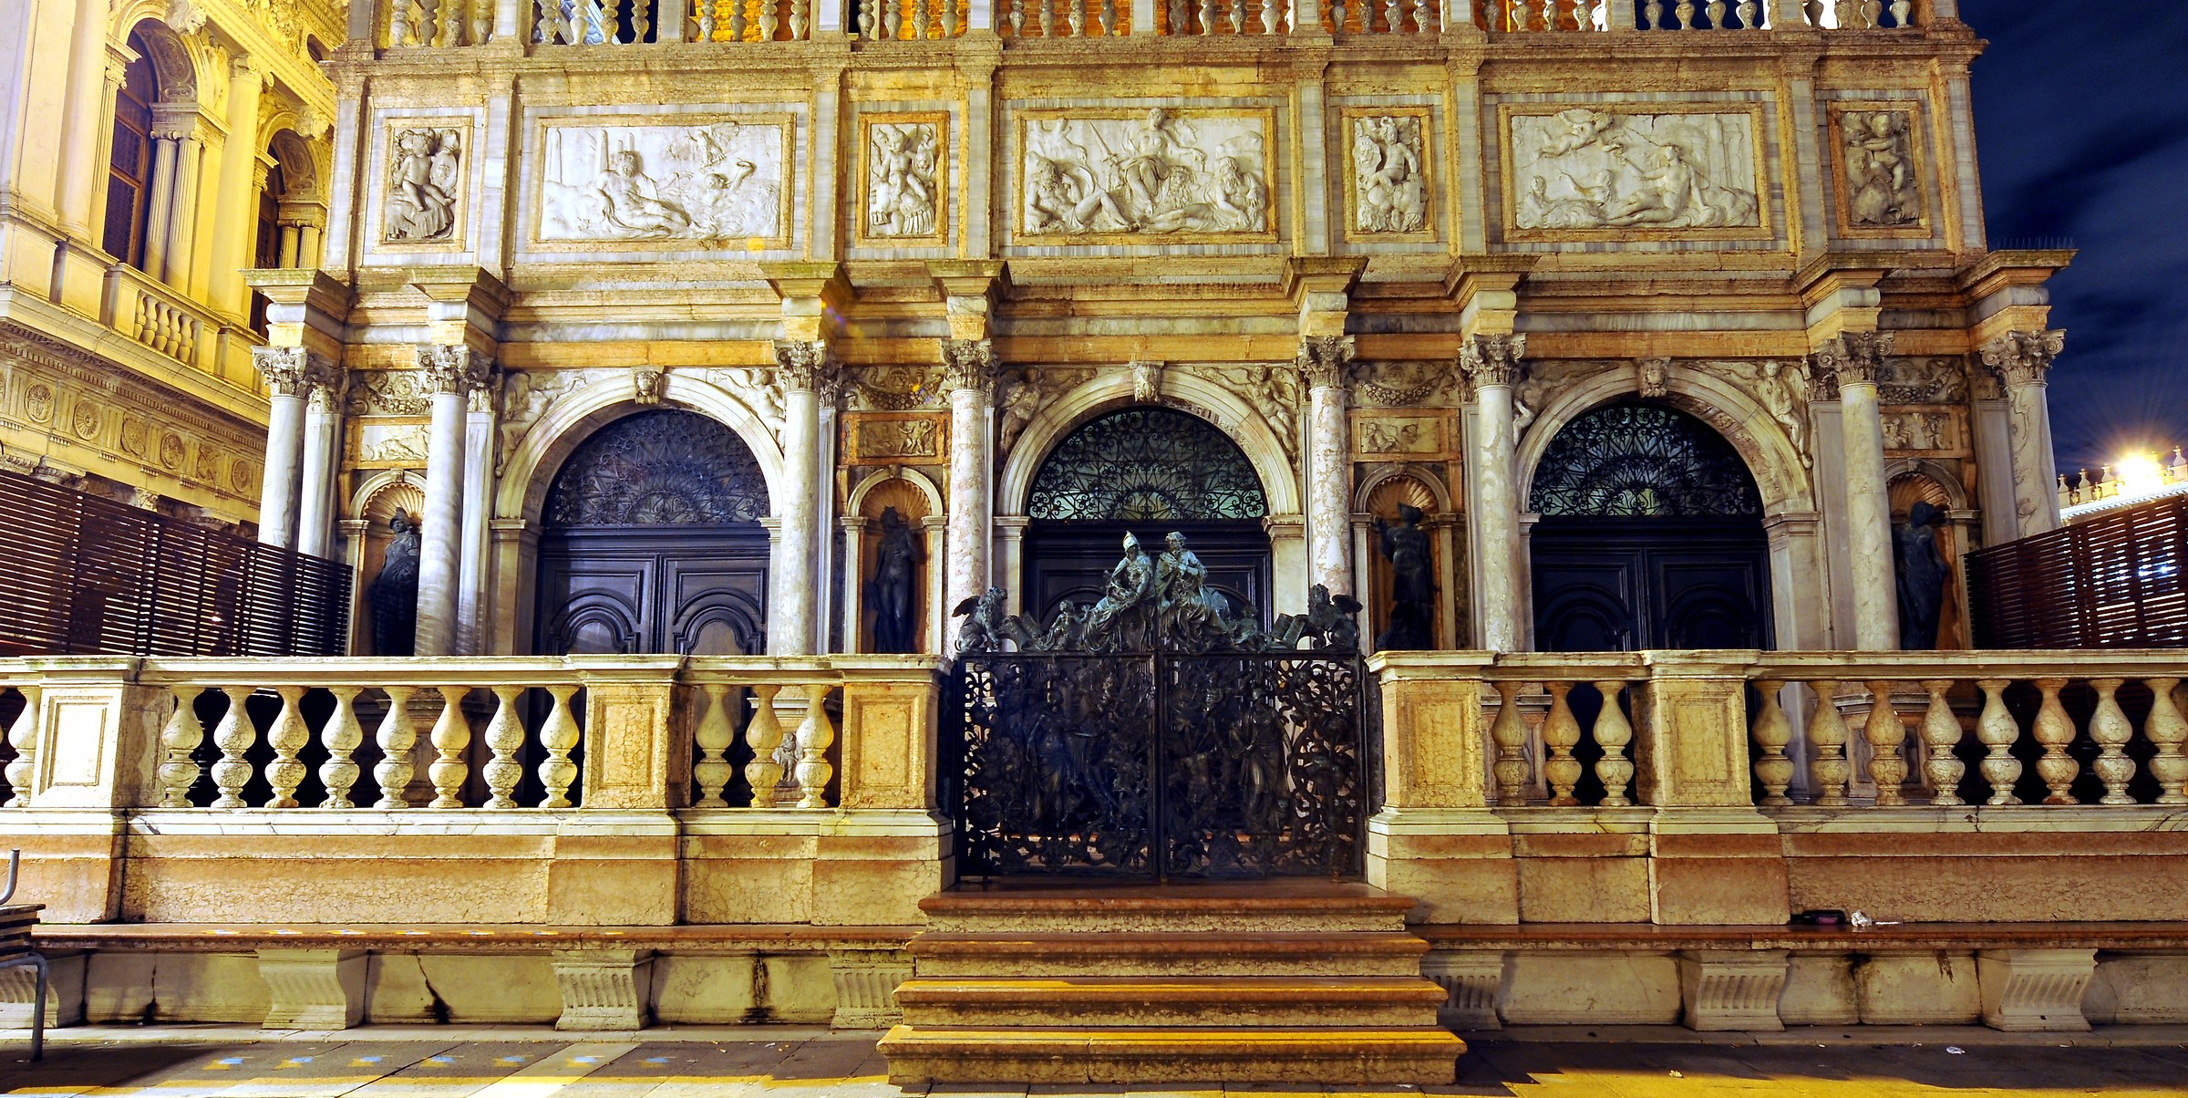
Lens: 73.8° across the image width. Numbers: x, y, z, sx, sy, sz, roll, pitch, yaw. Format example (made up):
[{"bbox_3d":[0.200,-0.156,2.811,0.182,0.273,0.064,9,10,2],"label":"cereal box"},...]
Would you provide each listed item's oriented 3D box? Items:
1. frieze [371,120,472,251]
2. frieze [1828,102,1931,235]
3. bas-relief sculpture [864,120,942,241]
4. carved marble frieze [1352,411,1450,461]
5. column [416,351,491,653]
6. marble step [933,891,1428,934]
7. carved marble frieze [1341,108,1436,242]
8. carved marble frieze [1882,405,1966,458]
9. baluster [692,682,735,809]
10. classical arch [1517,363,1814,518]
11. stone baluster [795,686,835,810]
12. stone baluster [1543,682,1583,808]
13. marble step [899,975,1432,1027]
[{"bbox_3d":[-6.407,-3.494,13.973,0.870,1.359,0.150,0,-9,1],"label":"frieze"},{"bbox_3d":[7.165,-3.460,13.278,0.837,1.305,0.130,0,-9,1],"label":"frieze"},{"bbox_3d":[-1.736,-3.348,13.308,0.680,1.155,0.140,0,-9,1],"label":"bas-relief sculpture"},{"bbox_3d":[2.711,-0.990,12.923,0.857,0.443,0.100,0,-9,1],"label":"carved marble frieze"},{"bbox_3d":[-5.498,-0.202,12.300,0.480,2.975,0.480,0,-9,1],"label":"column"},{"bbox_3d":[0.379,1.944,7.823,2.582,0.174,0.500,0,-9,1],"label":"marble step"},{"bbox_3d":[2.659,-3.372,13.218,0.817,1.276,0.140,0,-9,1],"label":"carved marble frieze"},{"bbox_3d":[7.454,-1.056,13.315,0.971,0.464,0.120,0,-9,1],"label":"carved marble frieze"},{"bbox_3d":[-2.097,1.072,8.013,0.222,0.685,0.222,0,-9,1],"label":"baluster"},{"bbox_3d":[4.943,-0.916,12.909,2.543,1.369,0.530,0,-9,2],"label":"classical arch"},{"bbox_3d":[-1.644,1.165,8.598,0.222,0.718,0.222,0,-9,1],"label":"stone baluster"},{"bbox_3d":[2.484,1.038,7.725,0.220,0.660,0.220,0,-9,2],"label":"stone baluster"},{"bbox_3d":[0.322,1.949,6.269,2.310,0.153,0.416,0,-9,2],"label":"marble step"}]

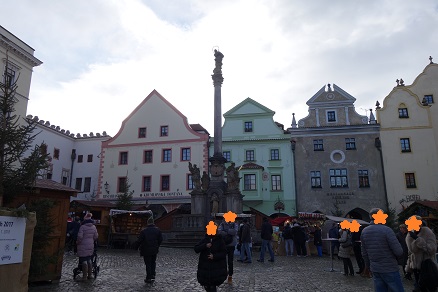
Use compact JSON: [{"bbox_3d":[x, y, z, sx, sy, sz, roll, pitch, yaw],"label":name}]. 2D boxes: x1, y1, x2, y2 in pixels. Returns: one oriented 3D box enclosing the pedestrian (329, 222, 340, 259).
[{"bbox_3d":[5.534,4.504,16.324,0.500,1.720,0.400,-9,-15,33],"label":"pedestrian"}]

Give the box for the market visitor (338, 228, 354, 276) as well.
[{"bbox_3d":[4.056,3.192,10.746,0.450,1.680,0.480,5,-14,-23],"label":"market visitor"}]

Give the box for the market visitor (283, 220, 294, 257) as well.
[{"bbox_3d":[3.553,4.729,17.437,0.550,1.720,0.420,-2,-13,6],"label":"market visitor"}]

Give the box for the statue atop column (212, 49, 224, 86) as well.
[{"bbox_3d":[-0.058,-6.541,28.194,1.000,3.455,0.950,-2,-13,8],"label":"statue atop column"}]

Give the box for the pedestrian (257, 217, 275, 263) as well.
[{"bbox_3d":[1.936,3.900,14.181,0.550,1.807,0.550,-10,-17,36],"label":"pedestrian"}]

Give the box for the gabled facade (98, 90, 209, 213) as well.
[{"bbox_3d":[-7.712,2.189,43.965,14.503,18.379,4.000,-4,-13,14],"label":"gabled facade"}]

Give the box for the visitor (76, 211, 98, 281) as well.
[{"bbox_3d":[-3.582,2.736,9.319,0.570,1.773,0.450,1,-14,-6],"label":"visitor"}]

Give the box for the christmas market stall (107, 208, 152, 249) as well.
[{"bbox_3d":[-5.326,5.081,20.877,2.500,2.270,1.800,2,-14,-10],"label":"christmas market stall"}]

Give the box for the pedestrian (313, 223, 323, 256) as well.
[{"bbox_3d":[4.917,4.647,17.019,0.380,1.700,0.450,-10,-16,36],"label":"pedestrian"}]

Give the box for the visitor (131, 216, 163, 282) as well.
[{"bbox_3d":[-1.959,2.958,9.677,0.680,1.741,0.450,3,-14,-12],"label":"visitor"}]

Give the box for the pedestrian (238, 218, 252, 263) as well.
[{"bbox_3d":[1.100,3.922,14.139,0.520,1.750,0.480,-6,-14,23],"label":"pedestrian"}]

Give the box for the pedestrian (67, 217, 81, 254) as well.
[{"bbox_3d":[-6.864,4.290,16.350,0.550,1.774,0.450,-3,-14,11],"label":"pedestrian"}]

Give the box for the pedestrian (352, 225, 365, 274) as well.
[{"bbox_3d":[4.724,3.501,11.706,0.500,1.681,0.550,8,-16,-30],"label":"pedestrian"}]

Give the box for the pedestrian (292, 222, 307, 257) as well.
[{"bbox_3d":[4.148,4.843,17.555,0.600,1.675,0.420,-1,-14,3],"label":"pedestrian"}]

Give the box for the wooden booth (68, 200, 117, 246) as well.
[{"bbox_3d":[-7.977,4.720,20.717,2.400,2.750,2.400,-7,-14,26],"label":"wooden booth"}]

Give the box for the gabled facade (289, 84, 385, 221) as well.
[{"bbox_3d":[10.915,1.458,31.530,8.030,14.890,1.500,-2,-14,8],"label":"gabled facade"}]

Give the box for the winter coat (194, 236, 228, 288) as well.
[{"bbox_3d":[-0.132,2.014,5.999,0.620,0.864,0.420,0,-13,0],"label":"winter coat"}]

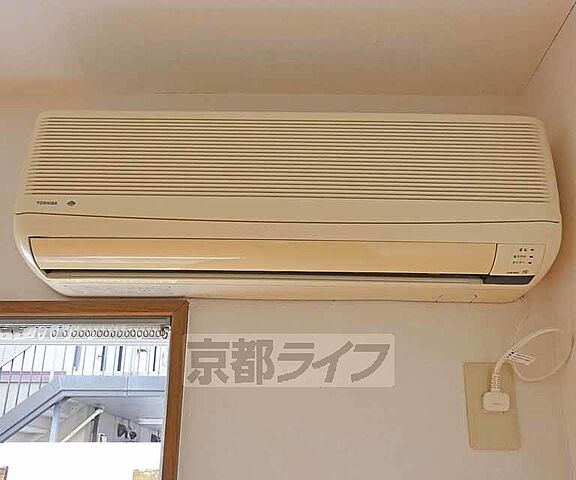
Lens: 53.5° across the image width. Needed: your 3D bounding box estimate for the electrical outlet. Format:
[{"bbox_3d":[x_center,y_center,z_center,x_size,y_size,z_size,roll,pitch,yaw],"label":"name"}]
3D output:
[{"bbox_3d":[0.293,0.236,0.817,0.071,0.121,0.012,0,-16,3],"label":"electrical outlet"}]

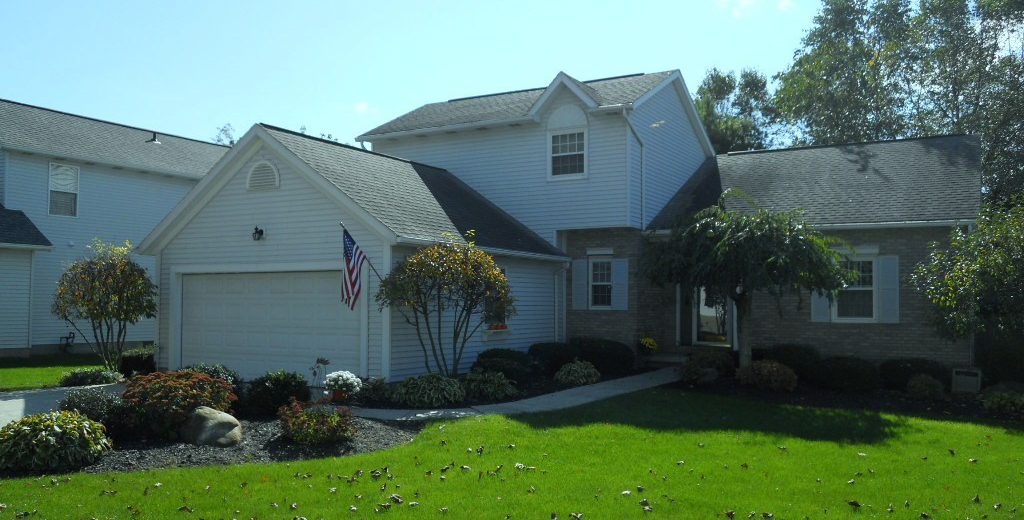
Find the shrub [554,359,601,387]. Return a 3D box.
[{"bbox_3d":[1.203,2.041,15.214,0.832,0.461,0.749,0,-3,5],"label":"shrub"}]

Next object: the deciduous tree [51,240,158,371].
[{"bbox_3d":[-8.595,1.028,17.471,2.158,2.885,2.300,0,-3,0],"label":"deciduous tree"}]

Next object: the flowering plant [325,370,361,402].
[{"bbox_3d":[-2.767,2.077,13.600,0.610,0.510,0.580,1,-3,-11],"label":"flowering plant"}]

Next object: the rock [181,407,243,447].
[{"bbox_3d":[-3.317,1.819,9.171,0.667,0.391,0.501,1,-3,-20],"label":"rock"}]

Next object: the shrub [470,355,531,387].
[{"bbox_3d":[-0.202,2.042,15.919,1.191,0.604,1.150,0,-3,0],"label":"shrub"}]

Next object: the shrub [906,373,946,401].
[{"bbox_3d":[6.722,2.031,13.442,0.640,0.409,0.589,-1,-3,26],"label":"shrub"}]

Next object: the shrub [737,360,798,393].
[{"bbox_3d":[4.693,2.108,15.215,1.113,0.520,1.050,0,-3,0],"label":"shrub"}]

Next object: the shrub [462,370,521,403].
[{"bbox_3d":[-0.344,2.077,13.915,0.974,0.439,0.950,0,-3,0],"label":"shrub"}]

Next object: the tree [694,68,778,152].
[{"bbox_3d":[10.528,-2.614,38.674,5.200,12.200,5.000,0,-3,0],"label":"tree"}]

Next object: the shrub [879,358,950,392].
[{"bbox_3d":[7.451,2.092,15.316,1.280,0.539,1.150,0,-3,0],"label":"shrub"}]

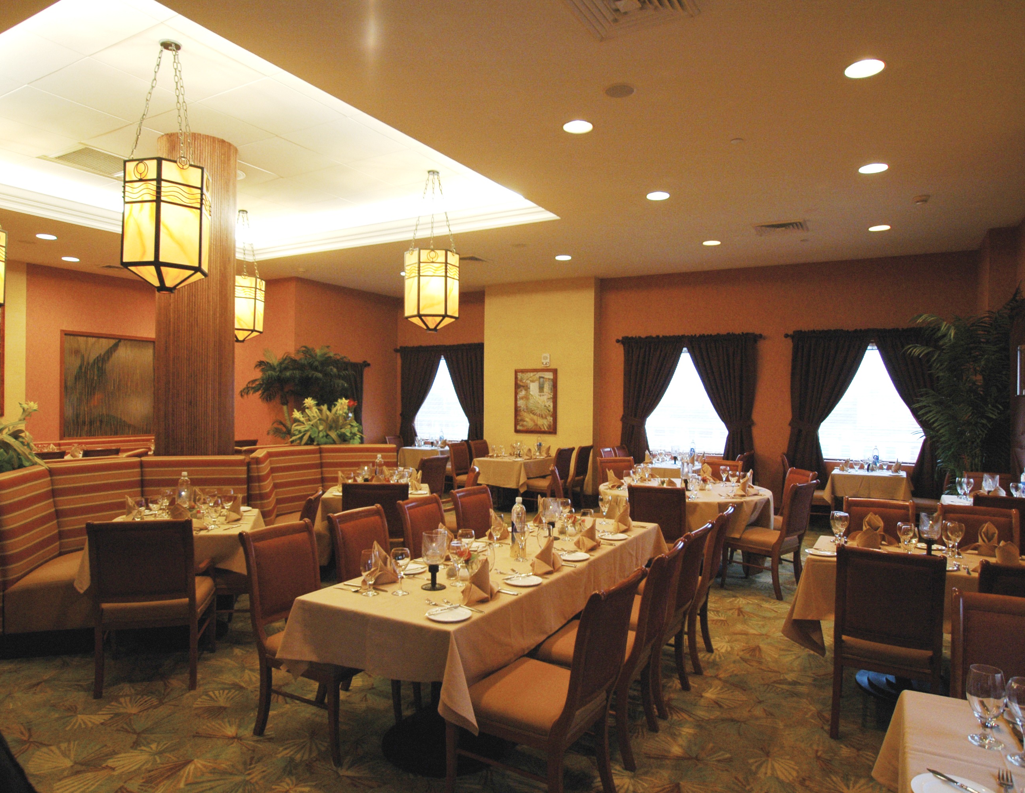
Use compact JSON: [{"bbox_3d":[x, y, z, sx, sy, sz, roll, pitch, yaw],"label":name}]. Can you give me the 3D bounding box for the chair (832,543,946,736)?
[{"bbox_3d":[1.778,1.139,2.979,0.460,0.930,0.630,1,1,27],"label":"chair"}]

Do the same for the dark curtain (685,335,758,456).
[{"bbox_3d":[2.819,0.365,8.539,0.980,2.440,0.160,1,0,31],"label":"dark curtain"}]

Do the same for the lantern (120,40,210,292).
[{"bbox_3d":[-2.089,-1.391,3.820,0.440,1.505,0.500,1,0,44],"label":"lantern"}]

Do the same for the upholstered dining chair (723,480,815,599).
[{"bbox_3d":[2.127,1.148,5.259,0.650,0.953,0.440,1,1,45],"label":"upholstered dining chair"}]

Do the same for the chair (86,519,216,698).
[{"bbox_3d":[-1.999,1.121,3.571,0.510,0.920,0.590,1,0,-14],"label":"chair"}]

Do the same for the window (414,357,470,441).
[{"bbox_3d":[-1.192,0.041,10.553,1.300,1.420,0.120,1,1,31],"label":"window"}]

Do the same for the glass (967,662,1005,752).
[{"bbox_3d":[1.173,0.766,1.554,0.080,0.180,0.080,1,1,31],"label":"glass"}]

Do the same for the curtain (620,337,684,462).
[{"bbox_3d":[1.993,0.351,9.037,0.920,2.440,0.160,1,0,31],"label":"curtain"}]

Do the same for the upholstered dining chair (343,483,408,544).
[{"bbox_3d":[-1.074,1.129,5.126,0.510,0.920,0.590,1,0,-3],"label":"upholstered dining chair"}]

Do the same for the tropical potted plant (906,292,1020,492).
[{"bbox_3d":[4.666,0.330,6.585,0.950,2.680,0.950,1,0,31],"label":"tropical potted plant"}]

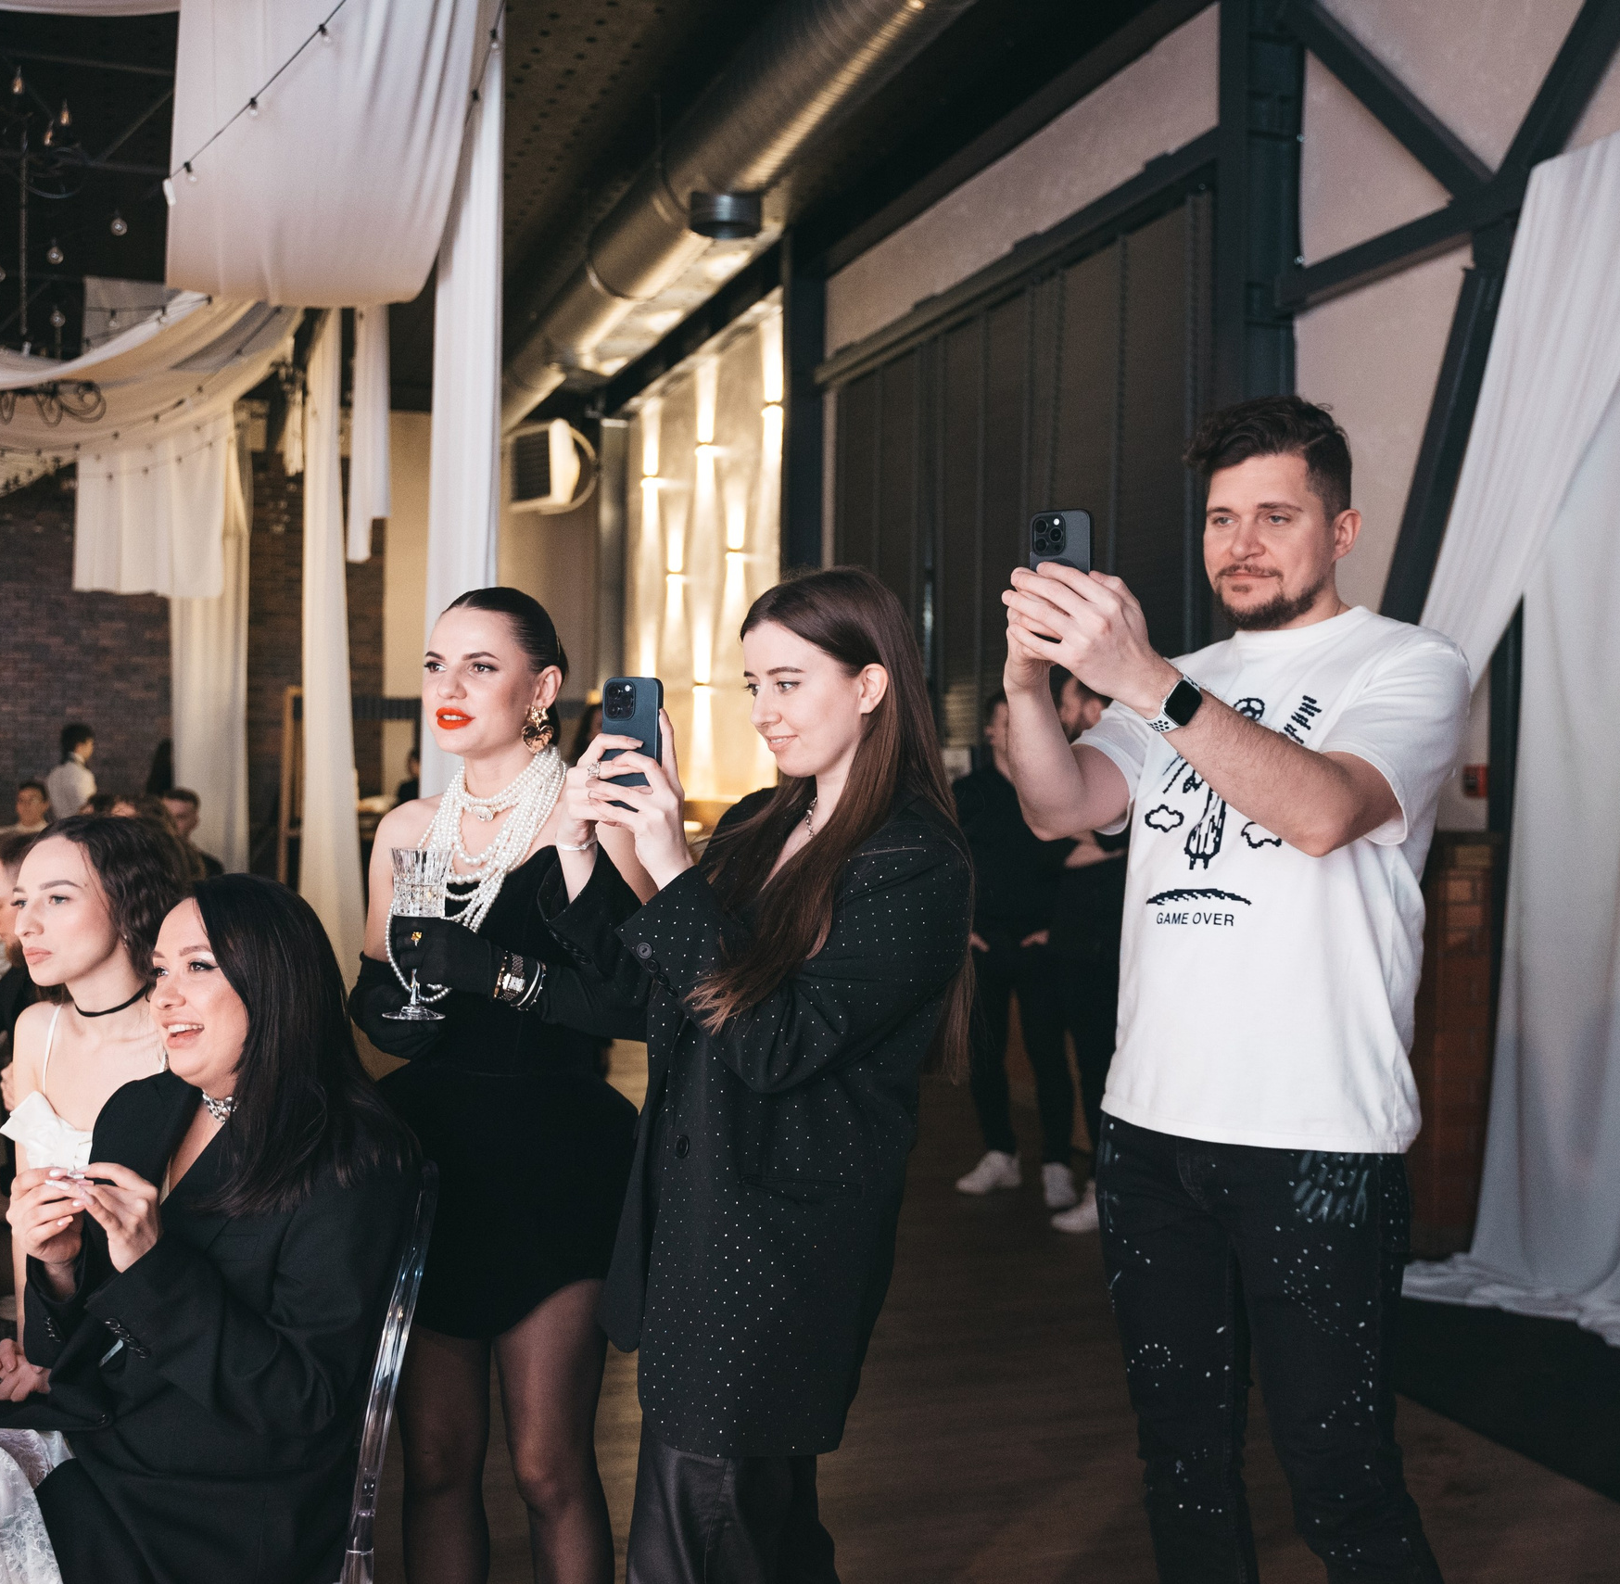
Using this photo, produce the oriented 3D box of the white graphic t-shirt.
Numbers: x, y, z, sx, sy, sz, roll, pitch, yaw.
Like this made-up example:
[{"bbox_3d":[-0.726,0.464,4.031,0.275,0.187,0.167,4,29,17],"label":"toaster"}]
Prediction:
[{"bbox_3d":[0.518,0.101,2.110,0.470,0.625,0.350,1,0,44],"label":"white graphic t-shirt"}]

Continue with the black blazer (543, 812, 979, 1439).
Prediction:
[{"bbox_3d":[-0.053,0.373,2.090,0.490,0.750,0.450,1,0,-41],"label":"black blazer"}]

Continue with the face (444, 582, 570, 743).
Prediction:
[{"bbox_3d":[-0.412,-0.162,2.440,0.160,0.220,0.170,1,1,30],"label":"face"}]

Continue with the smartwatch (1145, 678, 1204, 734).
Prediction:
[{"bbox_3d":[0.387,-0.091,1.950,0.040,0.065,0.058,38,-3,-14],"label":"smartwatch"}]

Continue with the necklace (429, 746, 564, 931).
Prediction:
[{"bbox_3d":[-0.391,0.057,2.310,0.160,0.225,0.150,1,0,30],"label":"necklace"}]

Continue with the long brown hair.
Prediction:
[{"bbox_3d":[0.030,0.035,2.140,0.290,0.560,0.250,0,1,-37],"label":"long brown hair"}]

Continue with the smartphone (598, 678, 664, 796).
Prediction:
[{"bbox_3d":[-0.188,-0.047,1.960,0.075,0.150,0.011,1,0,31],"label":"smartphone"}]

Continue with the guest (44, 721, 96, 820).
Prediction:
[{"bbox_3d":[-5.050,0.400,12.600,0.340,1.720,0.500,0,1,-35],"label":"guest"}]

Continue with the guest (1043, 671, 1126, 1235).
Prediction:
[{"bbox_3d":[0.910,0.500,5.950,0.360,1.780,0.500,0,1,-26],"label":"guest"}]

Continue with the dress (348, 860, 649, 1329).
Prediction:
[{"bbox_3d":[-0.415,0.392,2.480,0.380,0.650,0.280,1,1,27],"label":"dress"}]

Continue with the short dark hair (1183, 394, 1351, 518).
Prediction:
[{"bbox_3d":[0.522,-0.375,2.090,0.175,0.150,0.215,1,0,37],"label":"short dark hair"}]

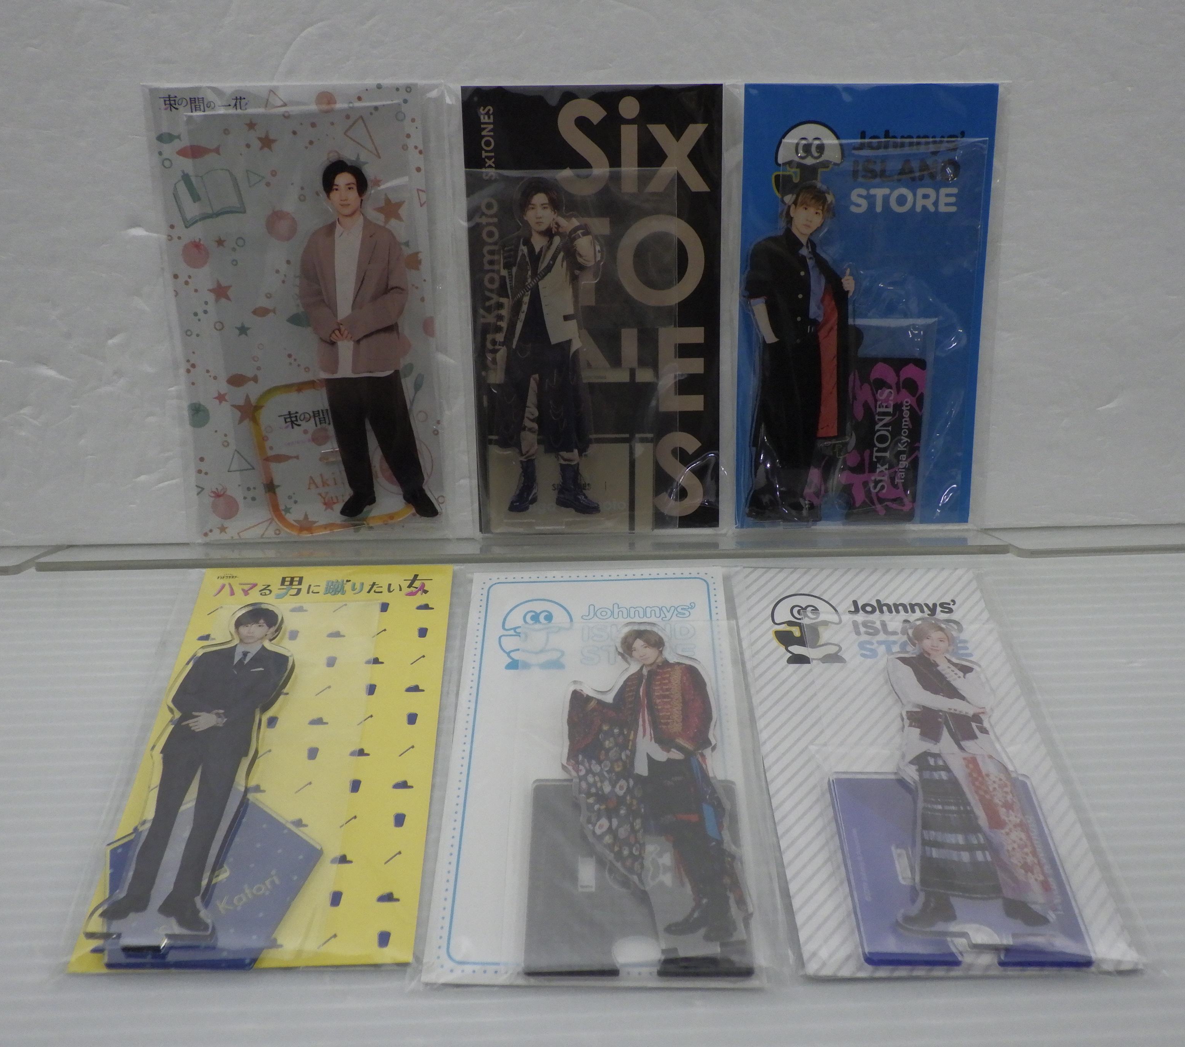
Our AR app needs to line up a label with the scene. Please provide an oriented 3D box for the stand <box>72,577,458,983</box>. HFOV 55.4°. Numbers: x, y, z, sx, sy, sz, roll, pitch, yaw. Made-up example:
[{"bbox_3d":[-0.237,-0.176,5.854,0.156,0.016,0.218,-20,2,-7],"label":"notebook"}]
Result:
[{"bbox_3d":[-0.127,0.087,0.477,0.121,0.010,0.210,-1,40,-1],"label":"stand"}]

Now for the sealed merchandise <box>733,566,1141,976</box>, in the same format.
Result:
[{"bbox_3d":[0.133,0.088,0.478,0.120,0.010,0.212,-1,40,-1],"label":"sealed merchandise"}]

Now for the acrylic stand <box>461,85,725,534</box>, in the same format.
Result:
[{"bbox_3d":[0.002,-0.099,0.545,0.121,0.213,0.010,-1,14,-1],"label":"acrylic stand"}]

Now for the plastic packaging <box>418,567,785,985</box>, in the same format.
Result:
[{"bbox_3d":[0.002,0.090,0.474,0.120,0.010,0.213,1,40,0],"label":"plastic packaging"}]

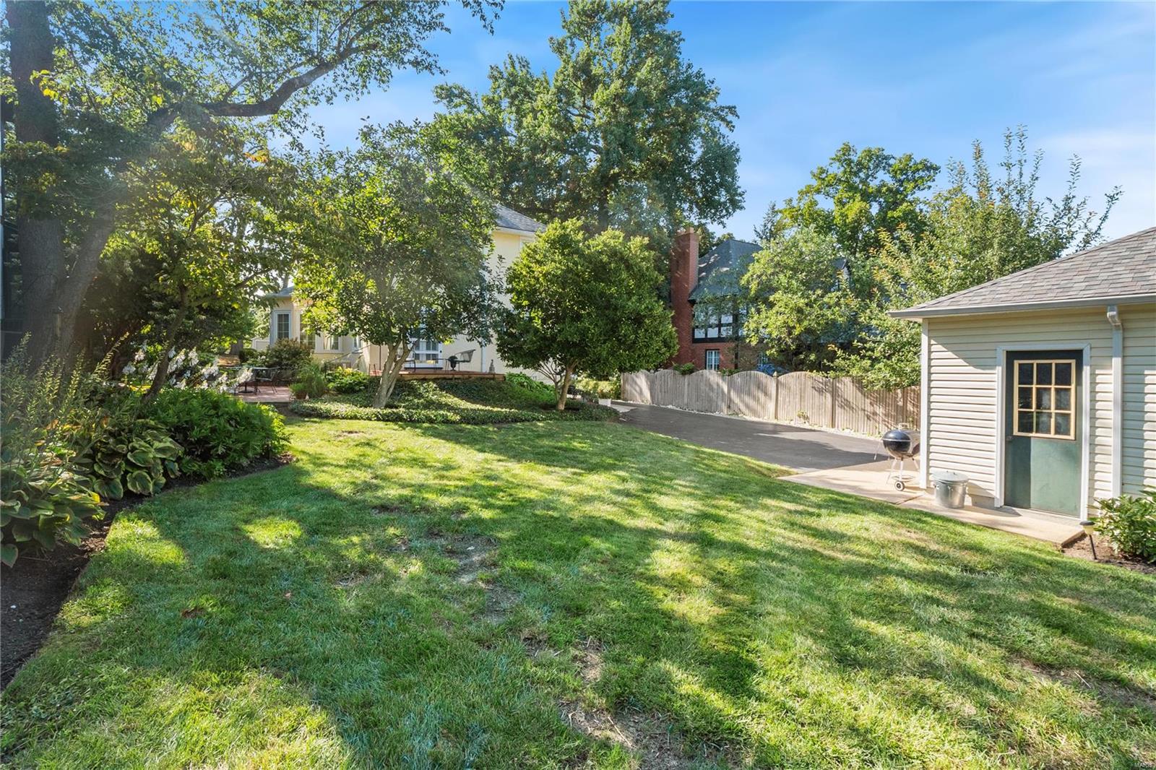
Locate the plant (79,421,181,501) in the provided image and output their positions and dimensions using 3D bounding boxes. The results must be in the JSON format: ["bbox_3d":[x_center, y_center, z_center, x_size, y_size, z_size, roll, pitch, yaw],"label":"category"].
[{"bbox_3d":[-4.500,0.710,5.150,0.900,0.640,0.880,0,2,0],"label":"plant"}]

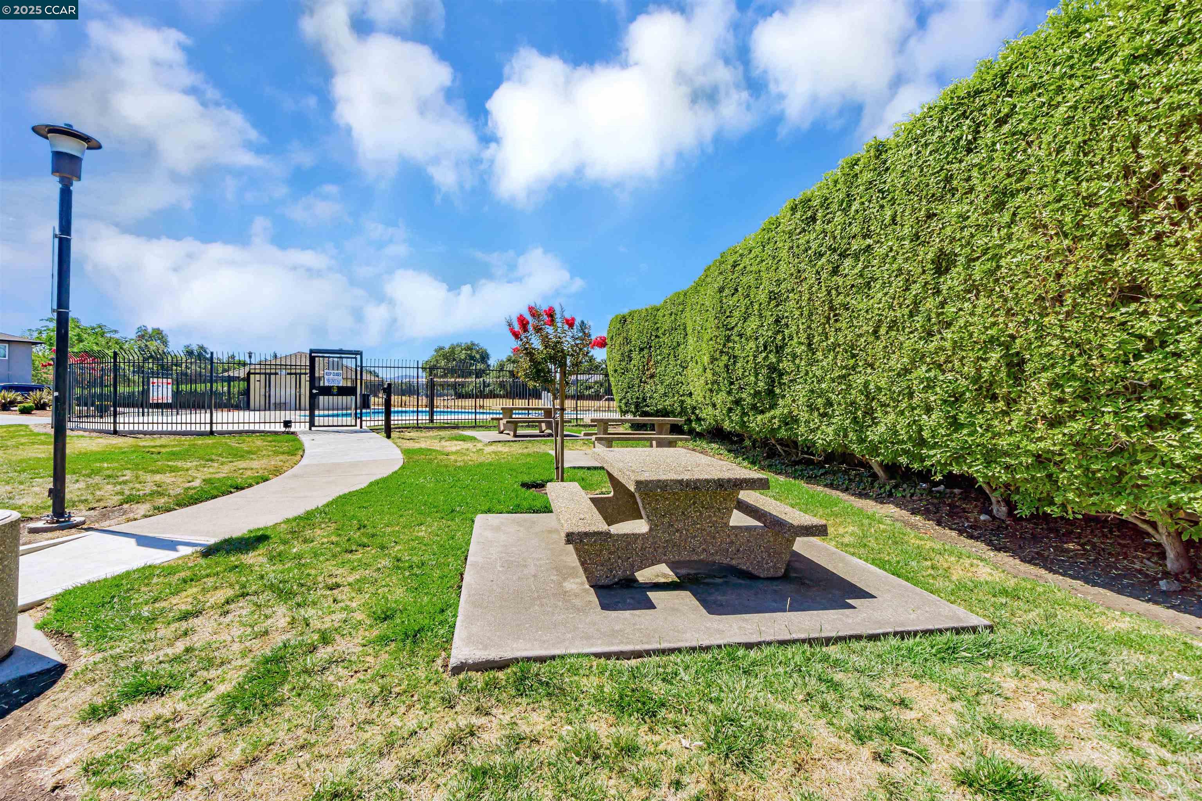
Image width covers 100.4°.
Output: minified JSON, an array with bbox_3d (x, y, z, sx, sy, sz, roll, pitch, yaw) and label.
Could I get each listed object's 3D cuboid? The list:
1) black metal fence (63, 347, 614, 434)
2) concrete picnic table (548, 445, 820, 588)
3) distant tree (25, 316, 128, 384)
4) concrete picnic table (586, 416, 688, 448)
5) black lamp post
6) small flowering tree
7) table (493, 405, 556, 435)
[{"bbox_3d":[-6.500,-0.260,14.450,14.600,2.150,1.400,0,0,-17],"label":"black metal fence"},{"bbox_3d":[0.511,0.879,4.111,1.757,0.760,1.818,1,0,-9],"label":"concrete picnic table"},{"bbox_3d":[-37.701,-2.850,36.000,5.300,6.500,5.300,1,0,44],"label":"distant tree"},{"bbox_3d":[0.635,0.745,10.007,1.818,0.760,1.757,1,-1,-10],"label":"concrete picnic table"},{"bbox_3d":[-4.971,-0.680,4.650,0.450,3.770,0.450,1,0,43],"label":"black lamp post"},{"bbox_3d":[-0.594,-0.060,6.750,1.360,2.470,1.300,1,0,0],"label":"small flowering tree"},{"bbox_3d":[-2.012,0.581,13.996,1.818,0.760,1.757,1,0,-26],"label":"table"}]

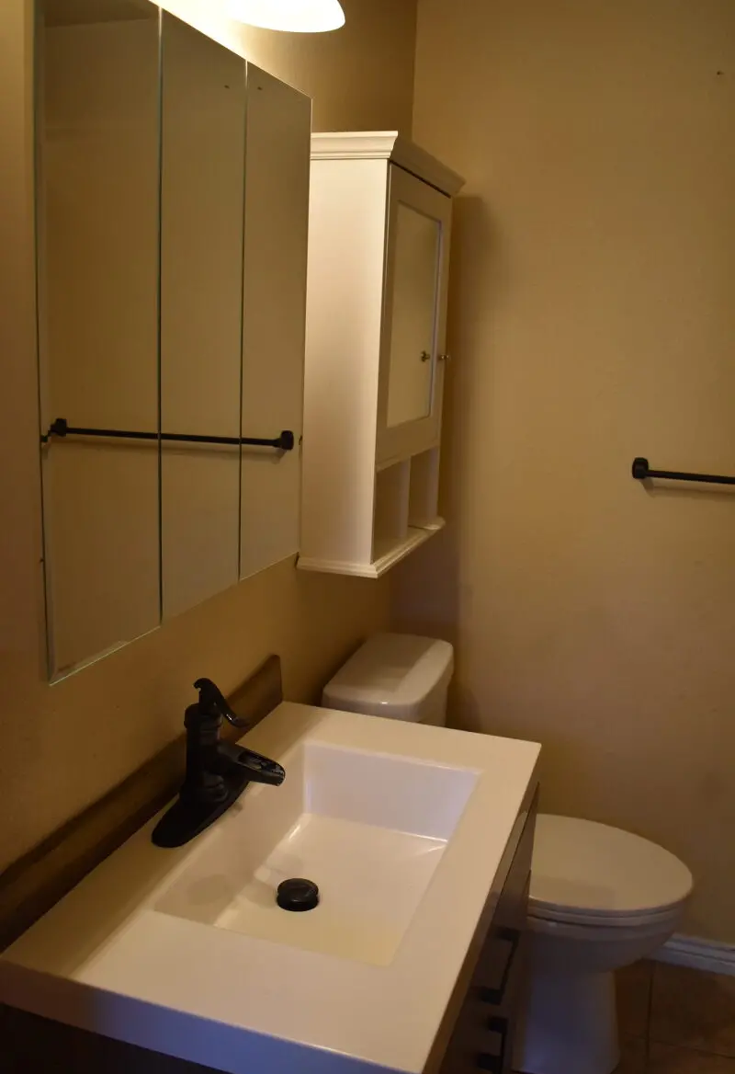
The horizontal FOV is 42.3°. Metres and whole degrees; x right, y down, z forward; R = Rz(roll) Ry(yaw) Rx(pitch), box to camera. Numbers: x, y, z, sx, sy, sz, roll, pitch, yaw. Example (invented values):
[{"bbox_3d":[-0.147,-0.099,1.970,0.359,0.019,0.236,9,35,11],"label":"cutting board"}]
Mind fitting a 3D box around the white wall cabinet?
[{"bbox_3d":[0.042,-0.364,1.953,0.163,0.777,0.531,6,13,17],"label":"white wall cabinet"}]

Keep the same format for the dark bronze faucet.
[{"bbox_3d":[-0.194,0.299,1.343,0.166,0.195,0.236,6,13,17],"label":"dark bronze faucet"}]

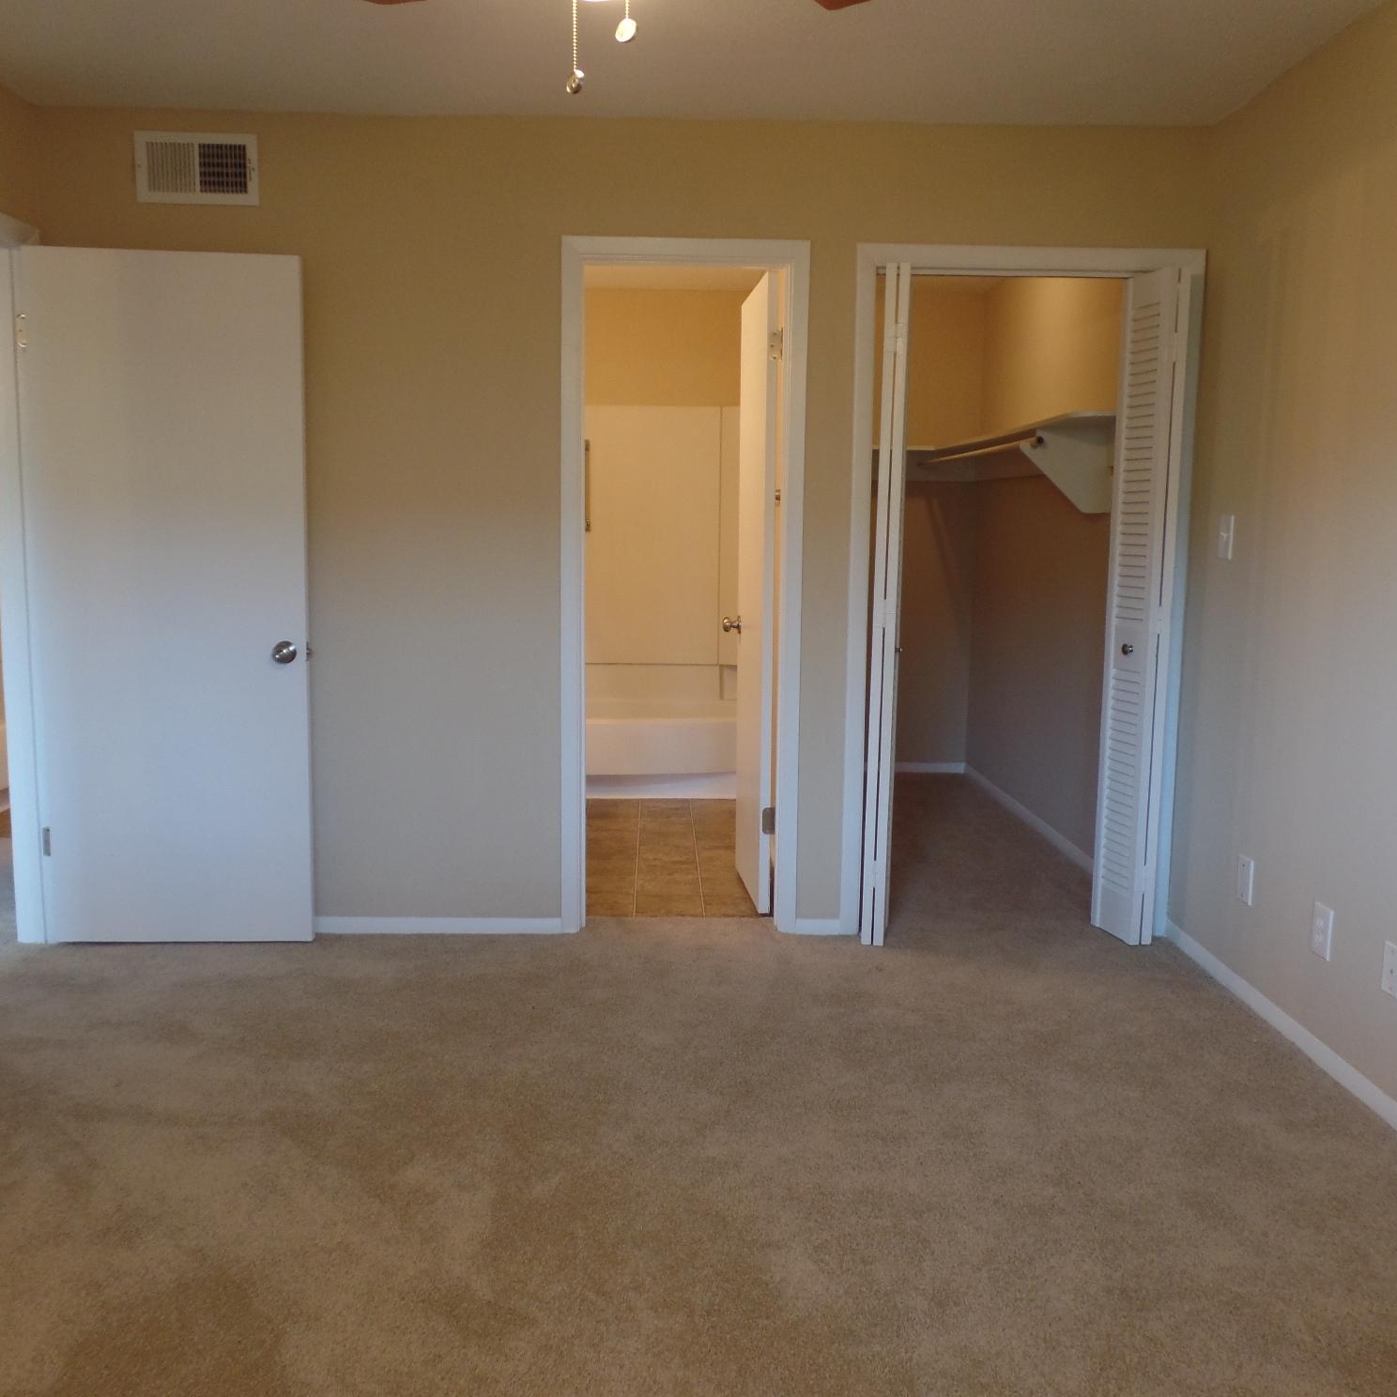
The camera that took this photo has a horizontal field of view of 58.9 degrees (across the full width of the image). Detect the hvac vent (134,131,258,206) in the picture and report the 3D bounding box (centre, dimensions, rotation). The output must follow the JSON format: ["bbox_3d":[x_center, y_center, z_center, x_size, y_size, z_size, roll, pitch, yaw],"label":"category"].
[{"bbox_3d":[-1.444,-1.527,3.562,0.350,0.197,0.020,0,8,-1],"label":"hvac vent"}]

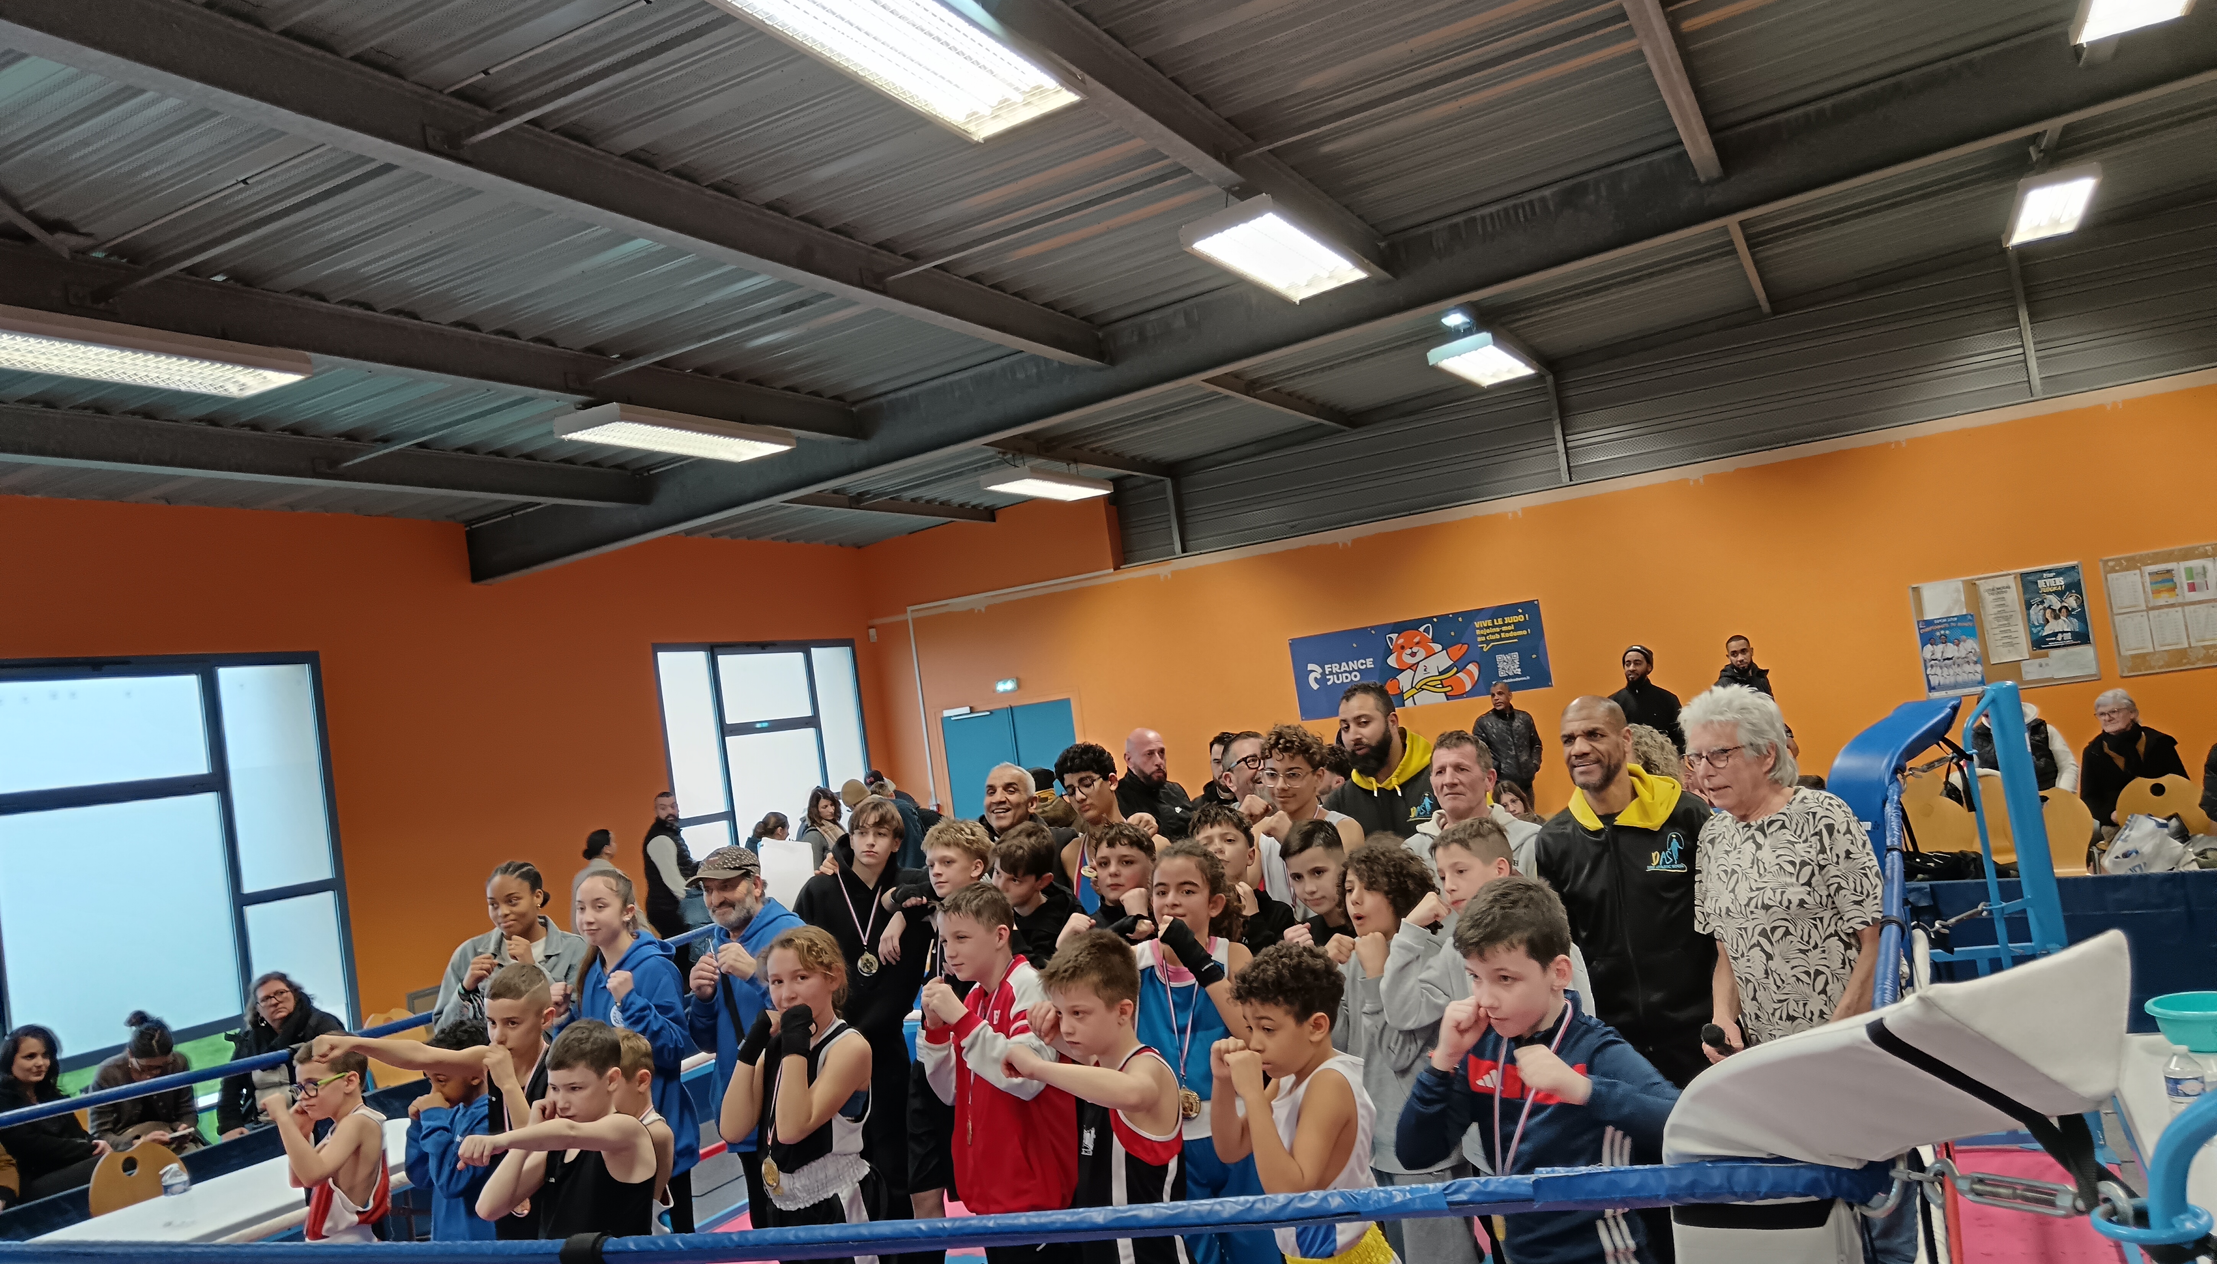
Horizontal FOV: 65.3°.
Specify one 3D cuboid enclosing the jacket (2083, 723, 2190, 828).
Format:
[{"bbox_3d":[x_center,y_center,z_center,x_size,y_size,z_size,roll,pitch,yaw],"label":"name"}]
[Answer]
[{"bbox_3d":[4.985,0.745,8.400,0.540,0.640,0.420,-10,-4,37],"label":"jacket"}]

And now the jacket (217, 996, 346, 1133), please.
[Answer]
[{"bbox_3d":[-3.477,1.853,7.300,0.540,0.600,0.420,-7,-3,-22],"label":"jacket"}]

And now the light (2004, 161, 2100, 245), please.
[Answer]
[{"bbox_3d":[5.898,-2.650,10.825,0.414,0.100,1.530,-9,-4,24],"label":"light"}]

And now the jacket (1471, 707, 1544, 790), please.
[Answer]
[{"bbox_3d":[3.114,0.906,13.400,0.520,0.660,0.320,-9,-3,17],"label":"jacket"}]

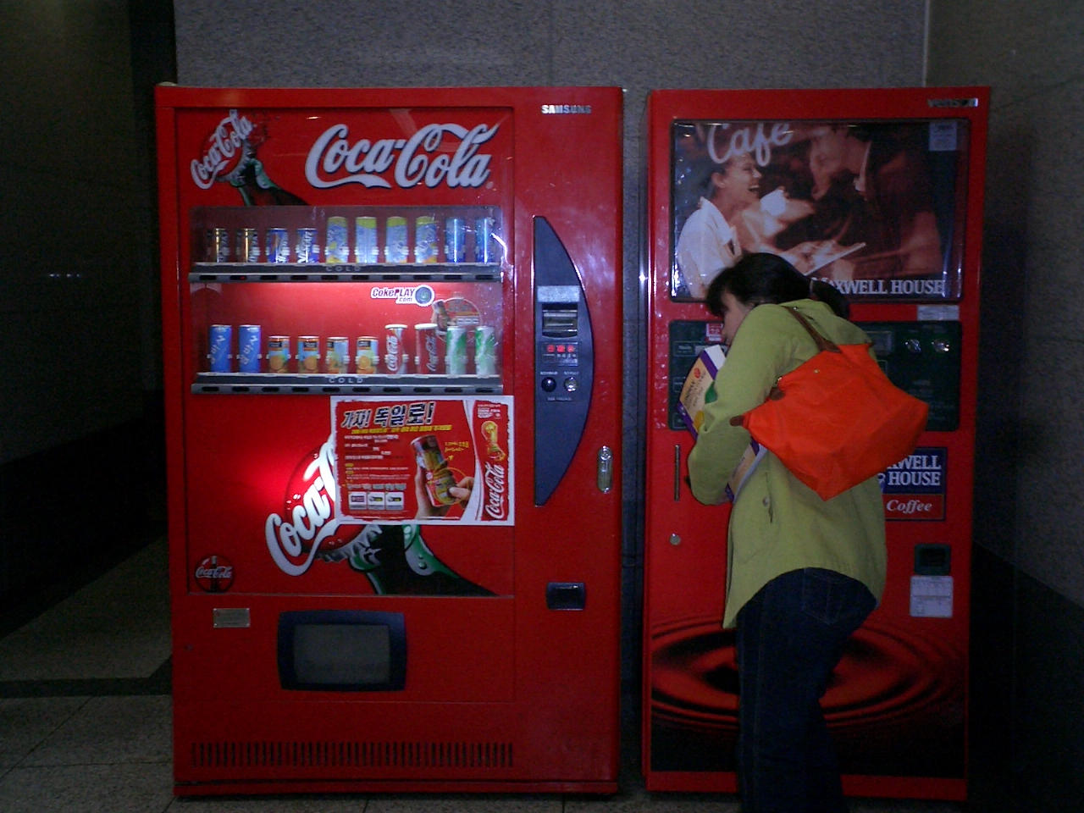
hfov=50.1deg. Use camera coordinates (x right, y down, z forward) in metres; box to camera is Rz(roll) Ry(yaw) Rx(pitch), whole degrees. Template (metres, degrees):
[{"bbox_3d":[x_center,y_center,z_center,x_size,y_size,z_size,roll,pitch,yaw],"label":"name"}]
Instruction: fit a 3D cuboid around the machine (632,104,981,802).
[{"bbox_3d":[0.698,0.100,3.220,0.840,1.830,0.540,0,5,2],"label":"machine"}]

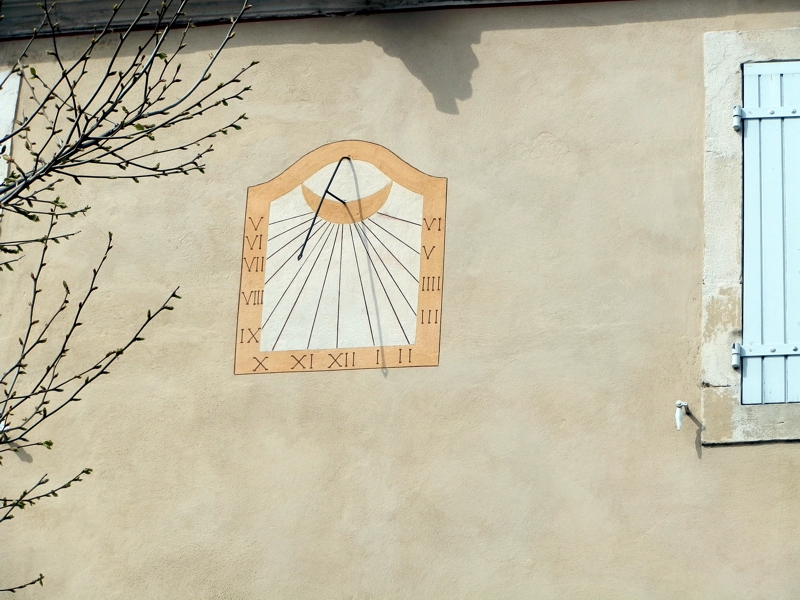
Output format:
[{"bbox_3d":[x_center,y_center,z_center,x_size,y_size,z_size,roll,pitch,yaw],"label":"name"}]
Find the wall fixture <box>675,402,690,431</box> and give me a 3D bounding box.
[{"bbox_3d":[1.013,0.427,11.600,0.045,0.121,0.079,-2,-30,10],"label":"wall fixture"}]

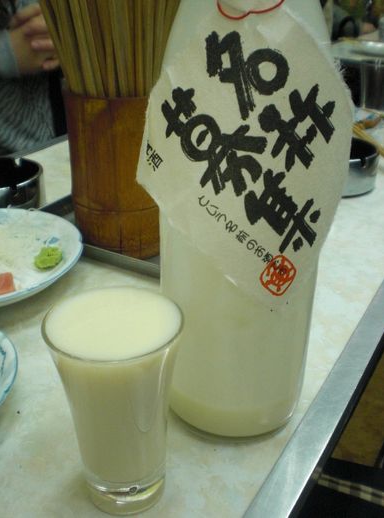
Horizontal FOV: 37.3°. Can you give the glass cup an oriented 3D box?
[{"bbox_3d":[-0.032,0.067,0.254,0.058,0.093,0.058,0,26,0],"label":"glass cup"}]

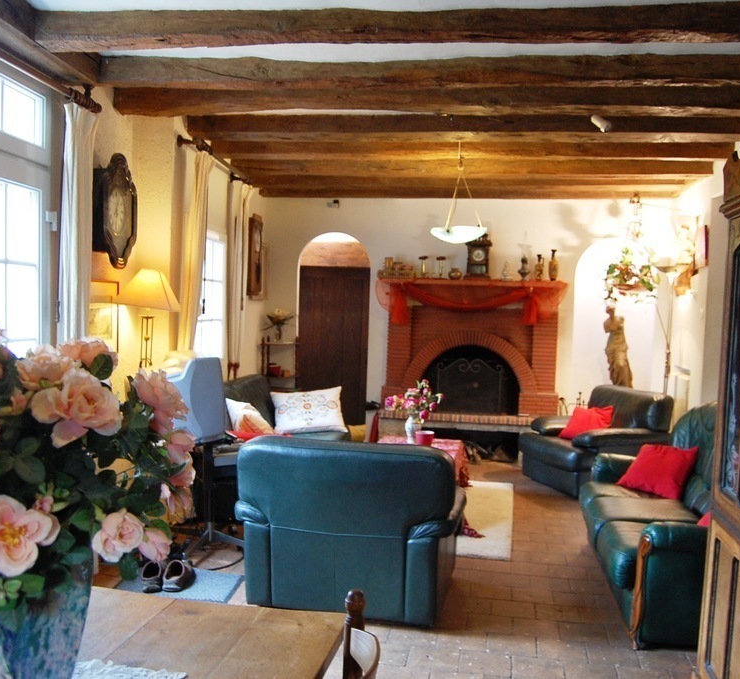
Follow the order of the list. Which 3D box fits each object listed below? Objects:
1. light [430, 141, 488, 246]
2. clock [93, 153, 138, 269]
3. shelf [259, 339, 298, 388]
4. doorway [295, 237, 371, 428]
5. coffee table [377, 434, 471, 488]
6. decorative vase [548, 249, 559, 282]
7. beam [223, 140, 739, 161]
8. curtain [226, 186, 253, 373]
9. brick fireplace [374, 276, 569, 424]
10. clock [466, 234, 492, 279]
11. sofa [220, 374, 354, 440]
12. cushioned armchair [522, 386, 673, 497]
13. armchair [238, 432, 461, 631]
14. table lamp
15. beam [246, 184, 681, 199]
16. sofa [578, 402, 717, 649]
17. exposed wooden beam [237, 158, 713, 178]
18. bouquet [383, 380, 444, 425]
[{"bbox_3d":[0.637,-1.035,5.439,0.420,0.730,0.420,3,2,8],"label":"light"},{"bbox_3d":[-1.653,-0.816,4.916,0.170,0.710,0.480,2,2,4],"label":"clock"},{"bbox_3d":[-0.963,0.547,8.162,0.426,1.146,0.223,2,2,9],"label":"shelf"},{"bbox_3d":[-0.386,-0.005,8.278,0.781,2.272,0.203,2,2,9],"label":"doorway"},{"bbox_3d":[0.315,1.032,5.538,0.720,0.450,1.150,3,2,8],"label":"coffee table"},{"bbox_3d":[1.823,-0.744,7.597,0.096,0.314,0.096,2,2,9],"label":"decorative vase"},{"bbox_3d":[0.749,-1.501,6.058,4.030,0.135,0.190,3,2,8],"label":"beam"},{"bbox_3d":[-1.211,-0.514,7.051,0.142,1.785,0.456,2,2,9],"label":"curtain"},{"bbox_3d":[1.016,0.159,7.872,1.870,1.510,0.500,3,2,8],"label":"brick fireplace"},{"bbox_3d":[1.111,-0.847,7.832,0.290,0.460,0.190,3,2,8],"label":"clock"},{"bbox_3d":[-0.747,0.768,6.437,0.943,0.832,1.704,2,2,9],"label":"sofa"},{"bbox_3d":[1.920,0.831,6.599,0.933,0.842,1.045,1,2,-16],"label":"cushioned armchair"},{"bbox_3d":[-0.043,0.866,3.960,1.055,0.842,0.893,2,2,13],"label":"armchair"},{"bbox_3d":[-1.364,-0.124,4.783,0.340,0.610,0.340,3,2,8],"label":"table lamp"},{"bbox_3d":[0.929,-1.542,7.890,4.300,0.140,0.200,3,2,8],"label":"beam"},{"bbox_3d":[1.690,0.862,4.119,0.923,0.933,1.826,2,2,7],"label":"sofa"},{"bbox_3d":[0.829,-1.481,6.628,4.027,0.152,0.183,2,2,9],"label":"exposed wooden beam"},{"bbox_3d":[0.334,0.469,5.784,0.430,0.350,0.380,3,2,8],"label":"bouquet"}]

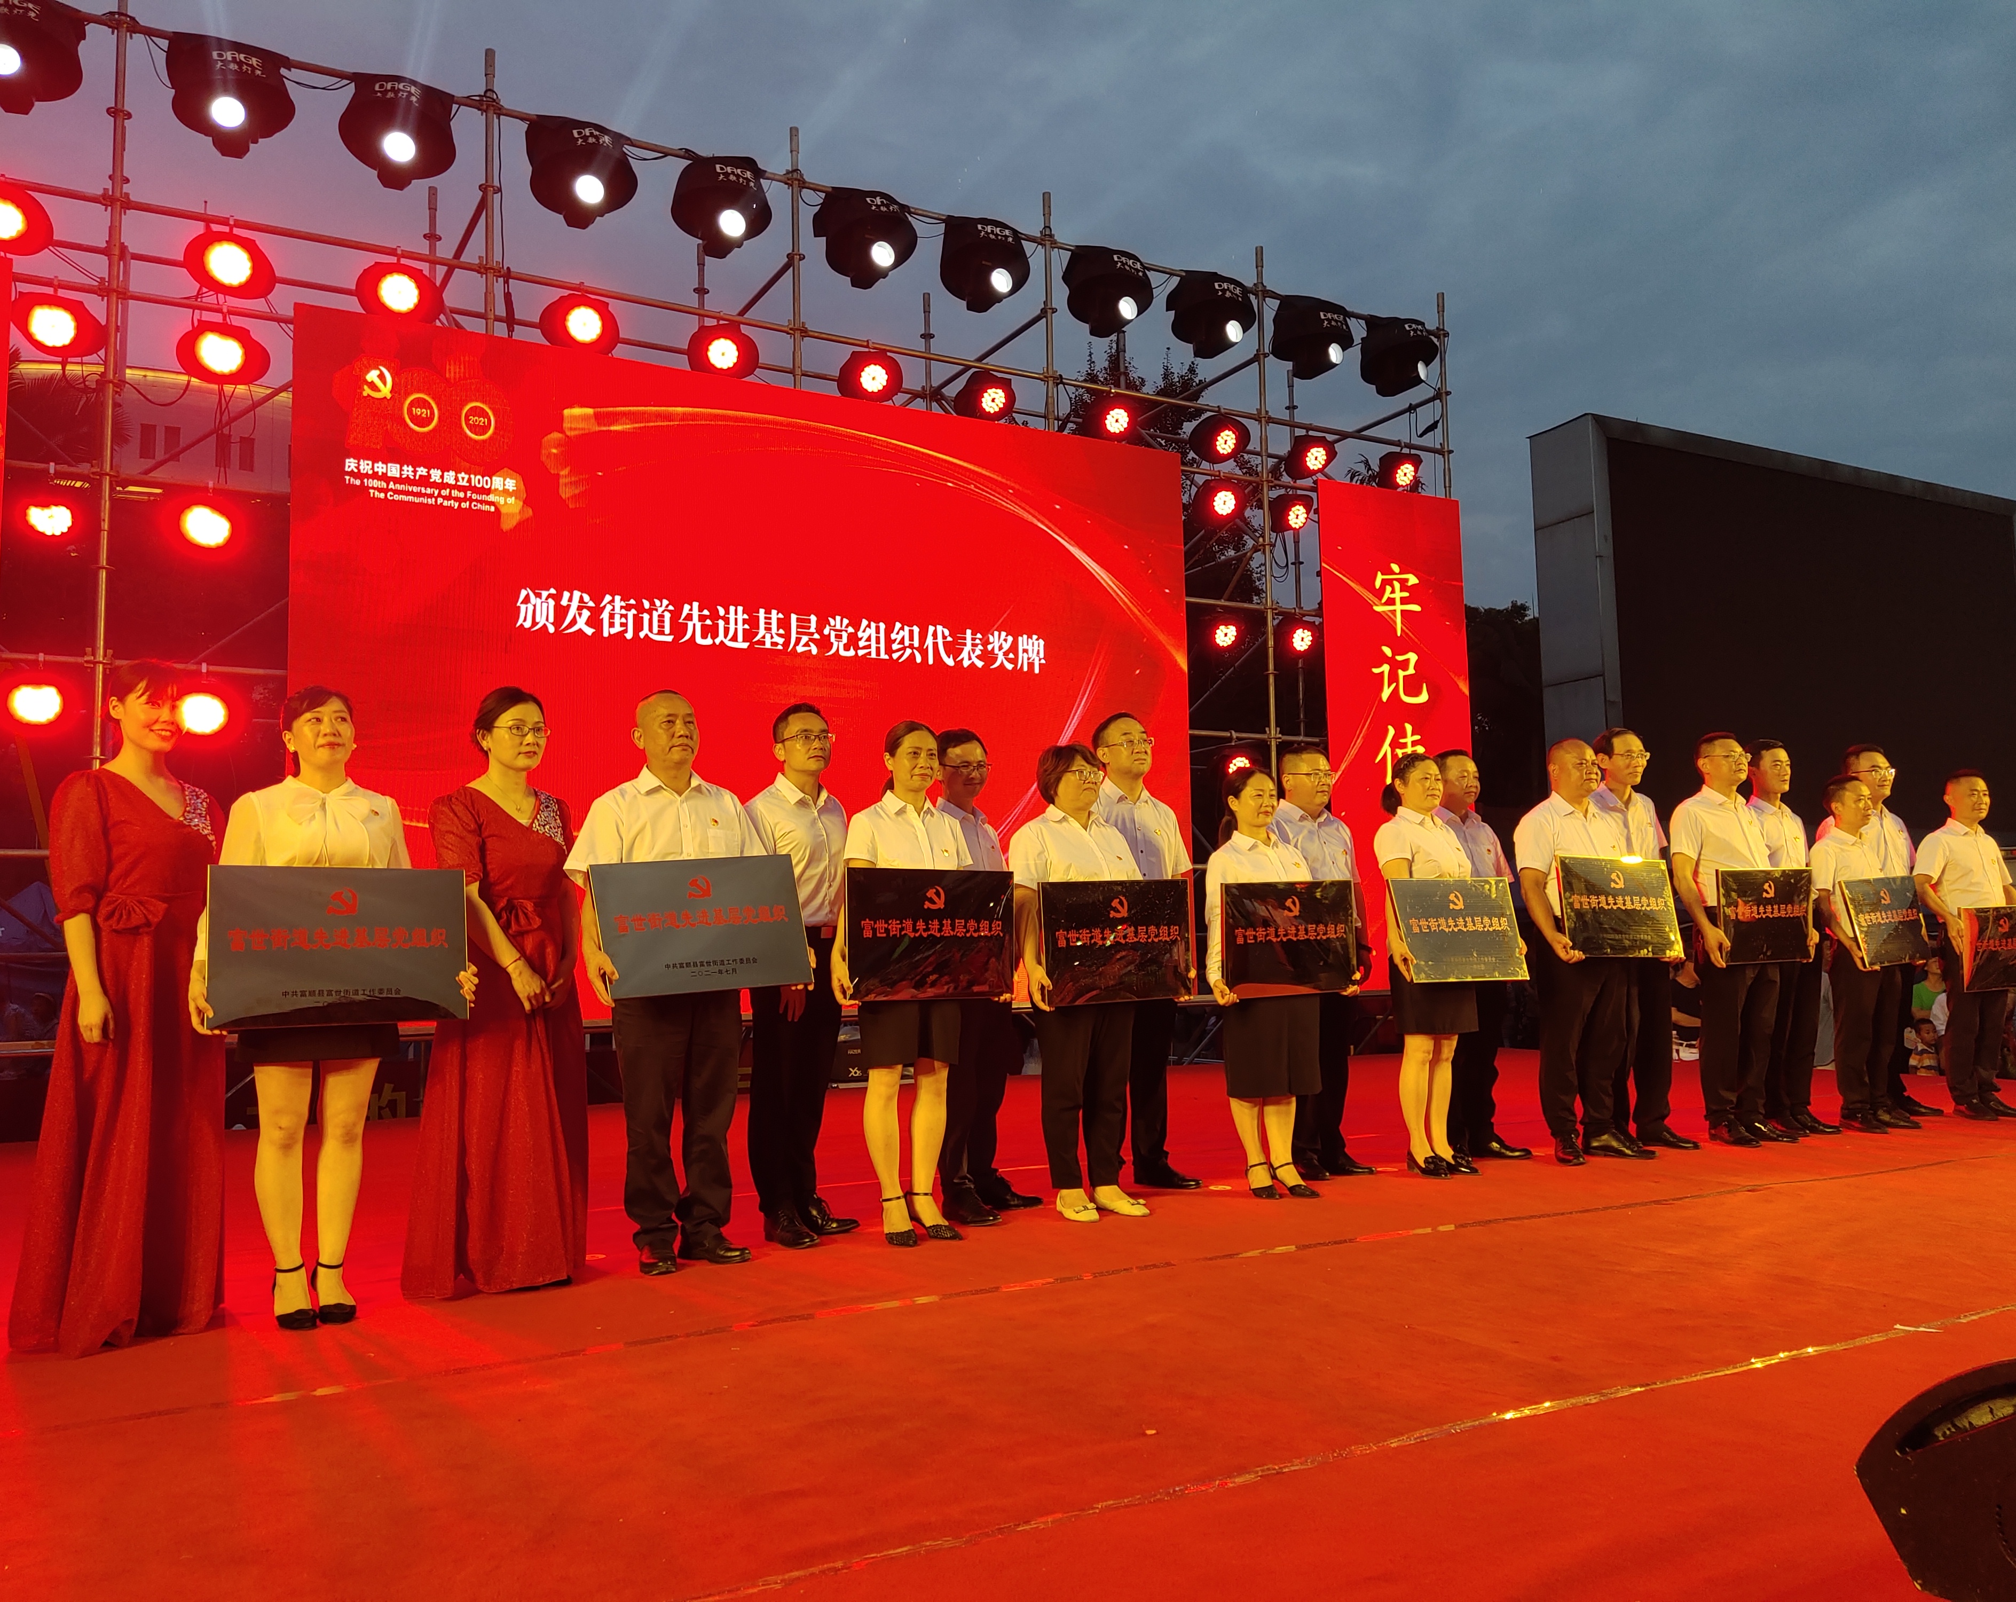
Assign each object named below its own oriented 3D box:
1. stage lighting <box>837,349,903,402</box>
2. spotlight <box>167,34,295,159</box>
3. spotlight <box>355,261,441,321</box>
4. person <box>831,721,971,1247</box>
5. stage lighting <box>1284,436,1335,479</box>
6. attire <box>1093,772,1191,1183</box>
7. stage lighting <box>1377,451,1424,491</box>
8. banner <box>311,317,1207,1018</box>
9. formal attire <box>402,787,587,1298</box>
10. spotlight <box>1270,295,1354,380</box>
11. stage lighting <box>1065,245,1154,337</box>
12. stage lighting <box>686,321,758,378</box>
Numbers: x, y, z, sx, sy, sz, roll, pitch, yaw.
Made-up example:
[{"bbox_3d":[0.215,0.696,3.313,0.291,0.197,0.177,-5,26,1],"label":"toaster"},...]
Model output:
[{"bbox_3d":[-0.926,-2.840,10.315,0.430,0.310,0.270,2,-6,-28],"label":"stage lighting"},{"bbox_3d":[-4.357,-3.941,8.653,0.620,0.570,0.550,2,-6,-29],"label":"spotlight"},{"bbox_3d":[-3.546,-2.953,8.981,0.460,0.350,0.290,2,-5,-29],"label":"spotlight"},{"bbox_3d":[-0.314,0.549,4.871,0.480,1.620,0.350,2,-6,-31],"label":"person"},{"bbox_3d":[2.376,-2.697,12.133,0.430,0.310,0.270,2,-6,-28],"label":"stage lighting"},{"bbox_3d":[0.486,0.667,5.977,0.480,1.500,0.280,2,-6,-29],"label":"attire"},{"bbox_3d":[3.263,-2.723,12.810,0.320,0.350,0.260,2,-6,-29],"label":"stage lighting"},{"bbox_3d":[-1.337,-0.664,9.921,5.998,4.013,0.120,2,-5,-29],"label":"banner"},{"bbox_3d":[-1.444,0.642,4.342,0.510,1.370,0.430,3,-6,-35],"label":"formal attire"},{"bbox_3d":[2.424,-3.699,12.278,0.560,0.560,0.450,2,-6,-27],"label":"spotlight"},{"bbox_3d":[0.750,-3.777,11.470,0.620,0.580,0.550,3,-7,-37],"label":"stage lighting"},{"bbox_3d":[-1.848,-2.909,10.017,0.400,0.350,0.280,2,-6,-29],"label":"stage lighting"}]

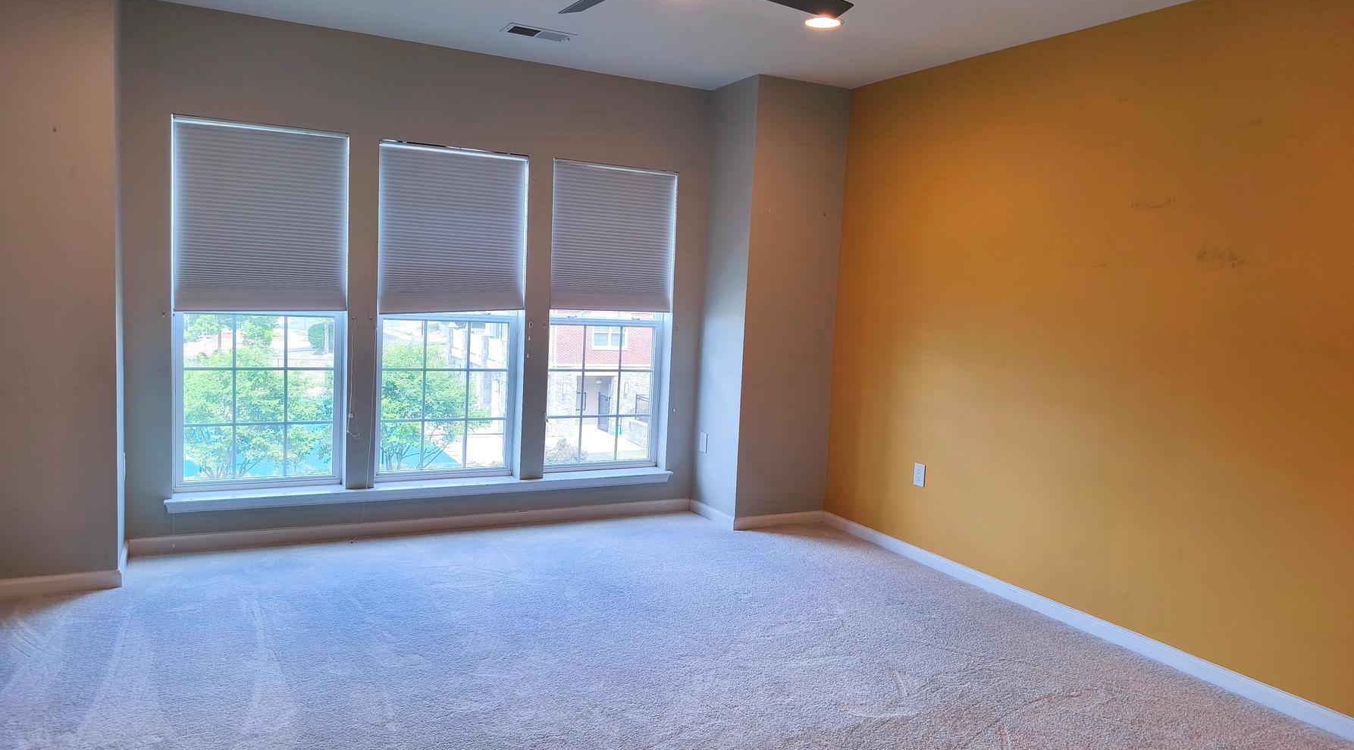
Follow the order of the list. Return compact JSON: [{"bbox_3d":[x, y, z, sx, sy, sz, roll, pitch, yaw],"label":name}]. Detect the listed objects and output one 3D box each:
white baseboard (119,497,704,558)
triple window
[{"bbox_3d":[-1.295,0.847,5.135,3.136,0.085,0.020,0,6,-28],"label":"white baseboard"},{"bbox_3d":[-1.266,-0.331,5.061,2.746,1.848,0.100,0,6,-28],"label":"triple window"}]

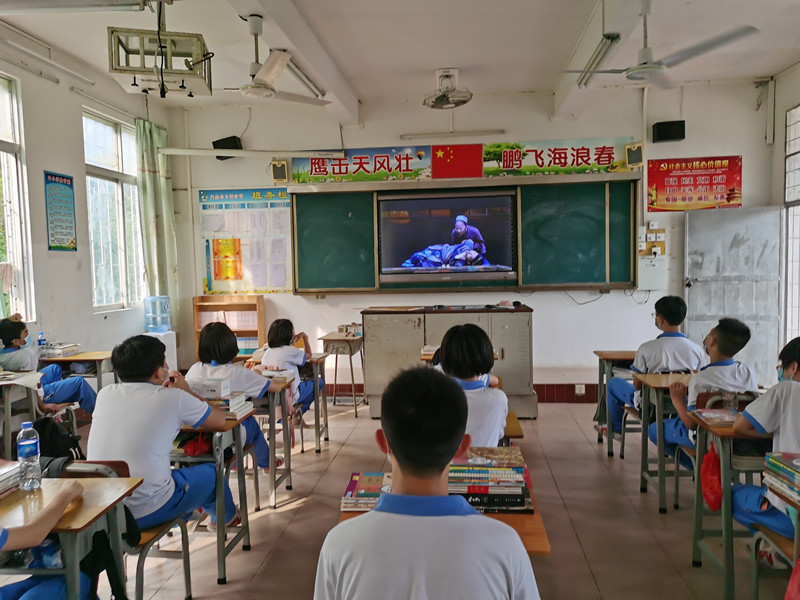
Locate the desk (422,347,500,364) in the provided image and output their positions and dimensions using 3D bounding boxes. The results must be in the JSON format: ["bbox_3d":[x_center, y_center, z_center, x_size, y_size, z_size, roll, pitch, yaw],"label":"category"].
[{"bbox_3d":[0.489,0.811,5.038,0.600,0.750,0.420,-1,4,6],"label":"desk"}]

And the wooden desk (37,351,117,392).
[{"bbox_3d":[-2.738,0.864,5.434,0.600,0.750,0.420,-1,4,6],"label":"wooden desk"}]

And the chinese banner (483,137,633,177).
[{"bbox_3d":[1.819,-1.644,7.208,1.710,0.390,0.020,-1,4,6],"label":"chinese banner"}]

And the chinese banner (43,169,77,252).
[{"bbox_3d":[-3.005,-0.772,5.534,0.015,0.680,0.388,-1,4,6],"label":"chinese banner"}]

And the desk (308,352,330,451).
[{"bbox_3d":[-0.907,0.830,5.094,0.600,0.745,0.410,-1,4,6],"label":"desk"}]

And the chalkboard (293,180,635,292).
[{"bbox_3d":[0.708,-0.737,7.345,4.020,1.270,0.100,-1,4,6],"label":"chalkboard"}]

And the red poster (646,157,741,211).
[{"bbox_3d":[3.394,-1.336,7.172,1.035,0.590,0.020,-1,4,6],"label":"red poster"}]

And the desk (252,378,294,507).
[{"bbox_3d":[-1.004,0.908,4.038,0.600,0.750,0.420,-1,4,6],"label":"desk"}]

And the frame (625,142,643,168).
[{"bbox_3d":[2.635,-1.618,7.047,0.175,0.250,0.070,-7,3,6],"label":"frame"}]

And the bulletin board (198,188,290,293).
[{"bbox_3d":[-1.887,-0.723,7.682,1.160,1.290,0.020,-1,4,6],"label":"bulletin board"}]

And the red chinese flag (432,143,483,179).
[{"bbox_3d":[0.681,-1.623,7.330,0.600,0.385,0.020,-1,4,6],"label":"red chinese flag"}]

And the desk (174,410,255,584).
[{"bbox_3d":[-1.072,0.959,3.094,0.600,0.745,0.410,-1,4,6],"label":"desk"}]

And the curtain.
[{"bbox_3d":[-2.756,-0.840,7.099,0.150,2.270,0.670,-1,4,6],"label":"curtain"}]

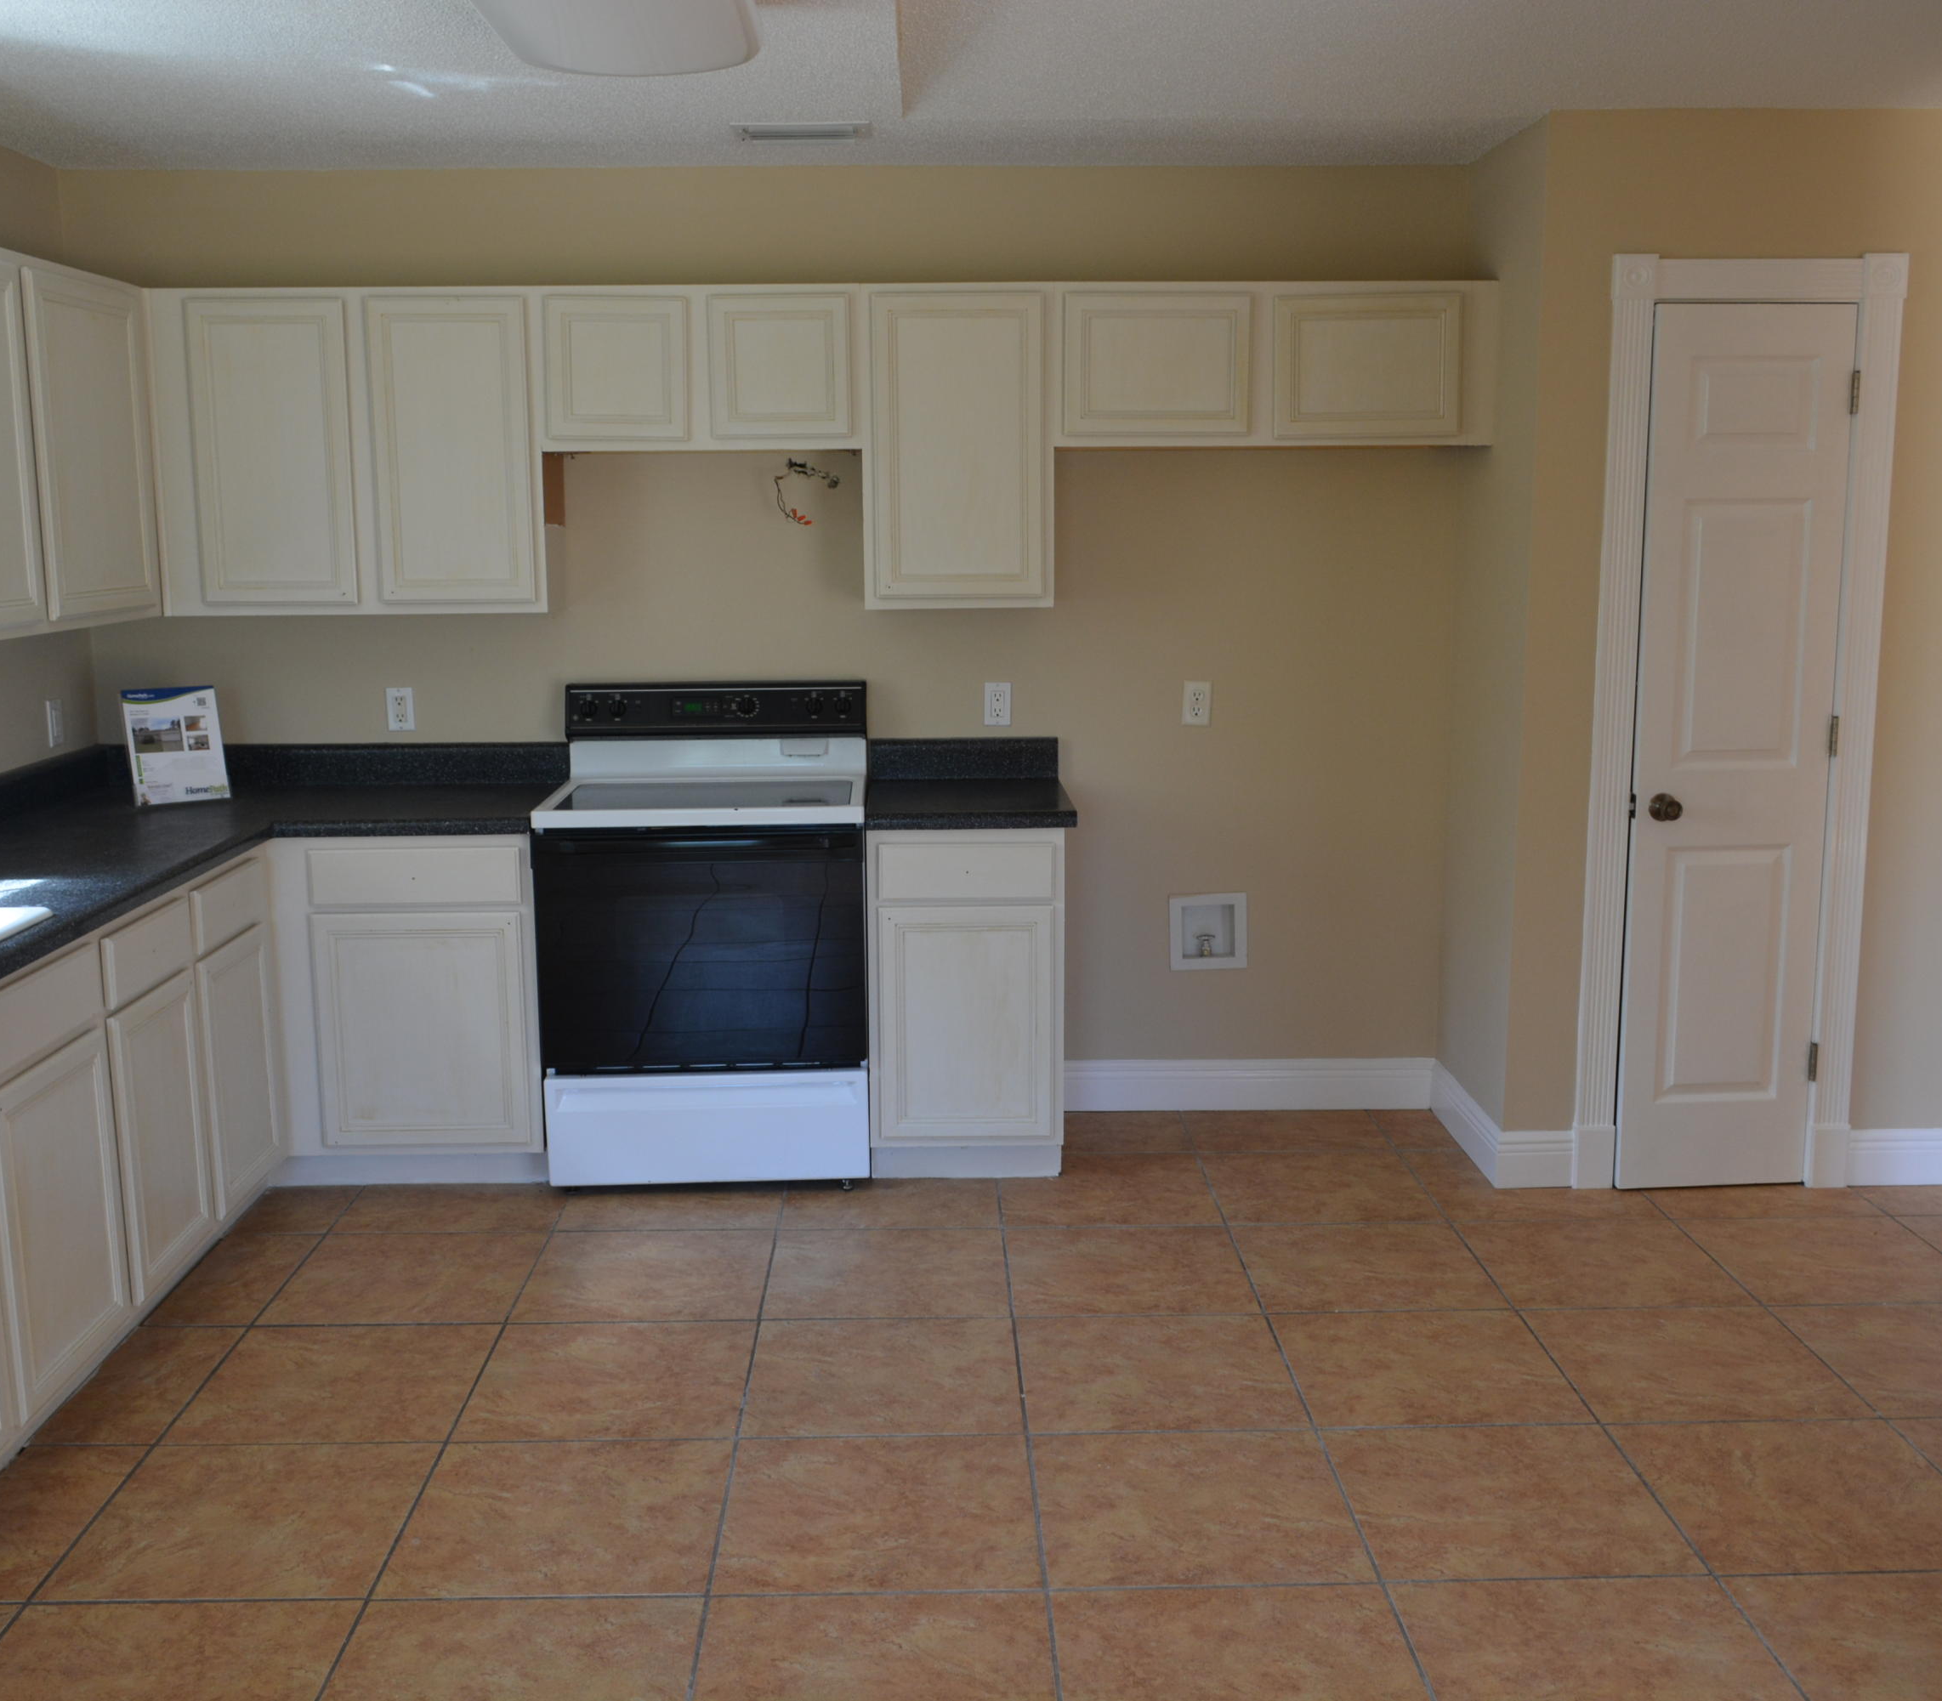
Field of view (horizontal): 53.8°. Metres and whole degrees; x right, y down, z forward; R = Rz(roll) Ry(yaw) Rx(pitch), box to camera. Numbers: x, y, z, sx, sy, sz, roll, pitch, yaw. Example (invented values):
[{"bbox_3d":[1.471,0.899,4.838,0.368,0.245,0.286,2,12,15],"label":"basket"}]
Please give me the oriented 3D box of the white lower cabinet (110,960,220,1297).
[{"bbox_3d":[-1.826,0.546,3.734,0.500,0.550,0.390,-1,9,-1],"label":"white lower cabinet"}]

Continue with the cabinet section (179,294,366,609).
[{"bbox_3d":[-1.648,-0.960,4.665,0.371,0.709,0.310,0,10,-1],"label":"cabinet section"}]

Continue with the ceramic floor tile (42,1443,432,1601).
[{"bbox_3d":[-1.161,1.087,3.095,0.503,0.012,0.487,-1,10,-1],"label":"ceramic floor tile"}]

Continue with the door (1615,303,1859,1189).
[{"bbox_3d":[1.739,-0.203,4.384,0.453,2.030,0.036,-1,9,-3],"label":"door"}]

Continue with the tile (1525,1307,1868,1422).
[{"bbox_3d":[1.352,0.970,3.612,0.497,0.012,0.497,-1,9,-1],"label":"tile"}]

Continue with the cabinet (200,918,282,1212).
[{"bbox_3d":[-1.842,0.481,4.197,0.500,0.580,0.387,-1,9,-1],"label":"cabinet"}]

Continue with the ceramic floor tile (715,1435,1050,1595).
[{"bbox_3d":[-0.145,1.078,3.120,0.503,0.012,0.487,-1,10,-1],"label":"ceramic floor tile"}]

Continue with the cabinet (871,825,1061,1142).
[{"bbox_3d":[-0.017,0.285,4.793,0.464,0.772,0.610,-1,9,-1],"label":"cabinet"}]

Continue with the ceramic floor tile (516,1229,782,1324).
[{"bbox_3d":[-0.679,0.908,4.070,0.500,0.015,0.500,-1,9,-1],"label":"ceramic floor tile"}]

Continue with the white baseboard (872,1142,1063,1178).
[{"bbox_3d":[-0.010,0.748,4.658,0.459,0.100,0.017,-1,10,-1],"label":"white baseboard"}]

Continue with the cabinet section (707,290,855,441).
[{"bbox_3d":[-0.449,-1.165,4.660,0.334,0.331,0.310,0,10,-1],"label":"cabinet section"}]

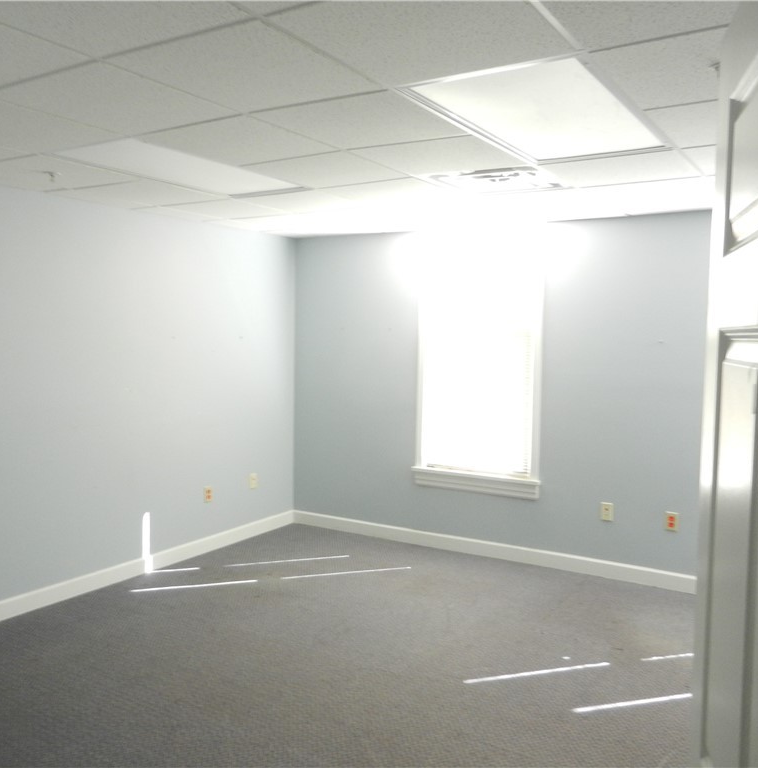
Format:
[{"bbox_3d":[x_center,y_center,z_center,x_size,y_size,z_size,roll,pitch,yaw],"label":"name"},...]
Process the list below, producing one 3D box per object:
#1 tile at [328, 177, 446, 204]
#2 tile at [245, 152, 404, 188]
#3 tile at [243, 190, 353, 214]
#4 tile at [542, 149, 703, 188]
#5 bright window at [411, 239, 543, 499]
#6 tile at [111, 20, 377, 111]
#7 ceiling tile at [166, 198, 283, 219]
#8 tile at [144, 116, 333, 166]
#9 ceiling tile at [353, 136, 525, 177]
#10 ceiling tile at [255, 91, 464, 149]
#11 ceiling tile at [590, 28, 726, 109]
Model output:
[{"bbox_3d":[0.057,-1.061,4.080,0.600,0.020,0.600,4,5,32],"label":"tile"},{"bbox_3d":[-0.248,-1.026,3.554,0.605,0.022,0.605,3,5,32],"label":"tile"},{"bbox_3d":[-0.465,-1.094,4.411,0.600,0.020,0.600,4,5,32],"label":"tile"},{"bbox_3d":[1.109,-0.996,3.422,0.605,0.022,0.605,3,5,32],"label":"tile"},{"bbox_3d":[0.698,-0.117,5.382,1.000,1.780,0.100,4,5,32],"label":"bright window"},{"bbox_3d":[-0.389,-0.937,2.235,0.600,0.020,0.600,4,5,32],"label":"tile"},{"bbox_3d":[-0.955,-1.121,4.715,0.605,0.022,0.605,3,5,32],"label":"ceiling tile"},{"bbox_3d":[-0.572,-0.994,3.039,0.605,0.022,0.605,3,5,32],"label":"tile"},{"bbox_3d":[0.267,-0.999,3.261,0.600,0.020,0.600,4,5,32],"label":"ceiling tile"},{"bbox_3d":[-0.061,-0.968,2.748,0.600,0.020,0.600,4,5,32],"label":"ceiling tile"},{"bbox_3d":[0.975,-0.900,2.069,0.605,0.022,0.605,3,5,32],"label":"ceiling tile"}]

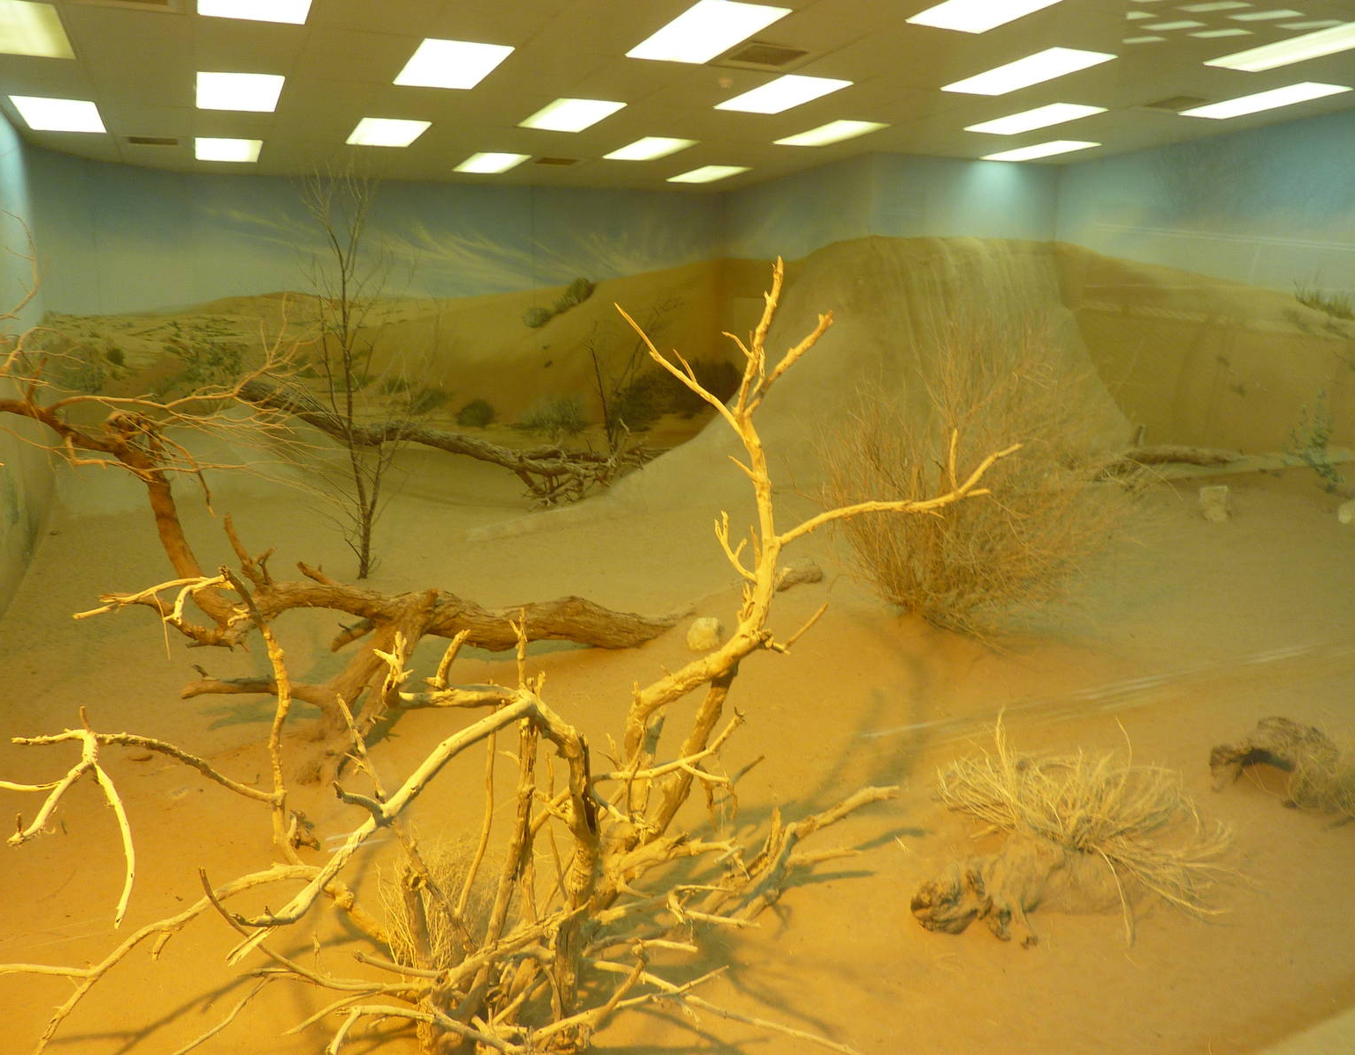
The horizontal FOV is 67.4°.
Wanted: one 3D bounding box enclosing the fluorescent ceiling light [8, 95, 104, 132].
[{"bbox_3d":[-4.662,-3.121,7.693,0.560,0.070,1.160,-6,12,-24],"label":"fluorescent ceiling light"}]

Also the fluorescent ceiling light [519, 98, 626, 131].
[{"bbox_3d":[-0.859,-3.286,8.092,0.560,0.070,1.160,-6,12,-24],"label":"fluorescent ceiling light"}]

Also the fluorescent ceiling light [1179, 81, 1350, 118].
[{"bbox_3d":[4.548,-3.330,7.899,0.570,0.070,1.160,-6,12,-24],"label":"fluorescent ceiling light"}]

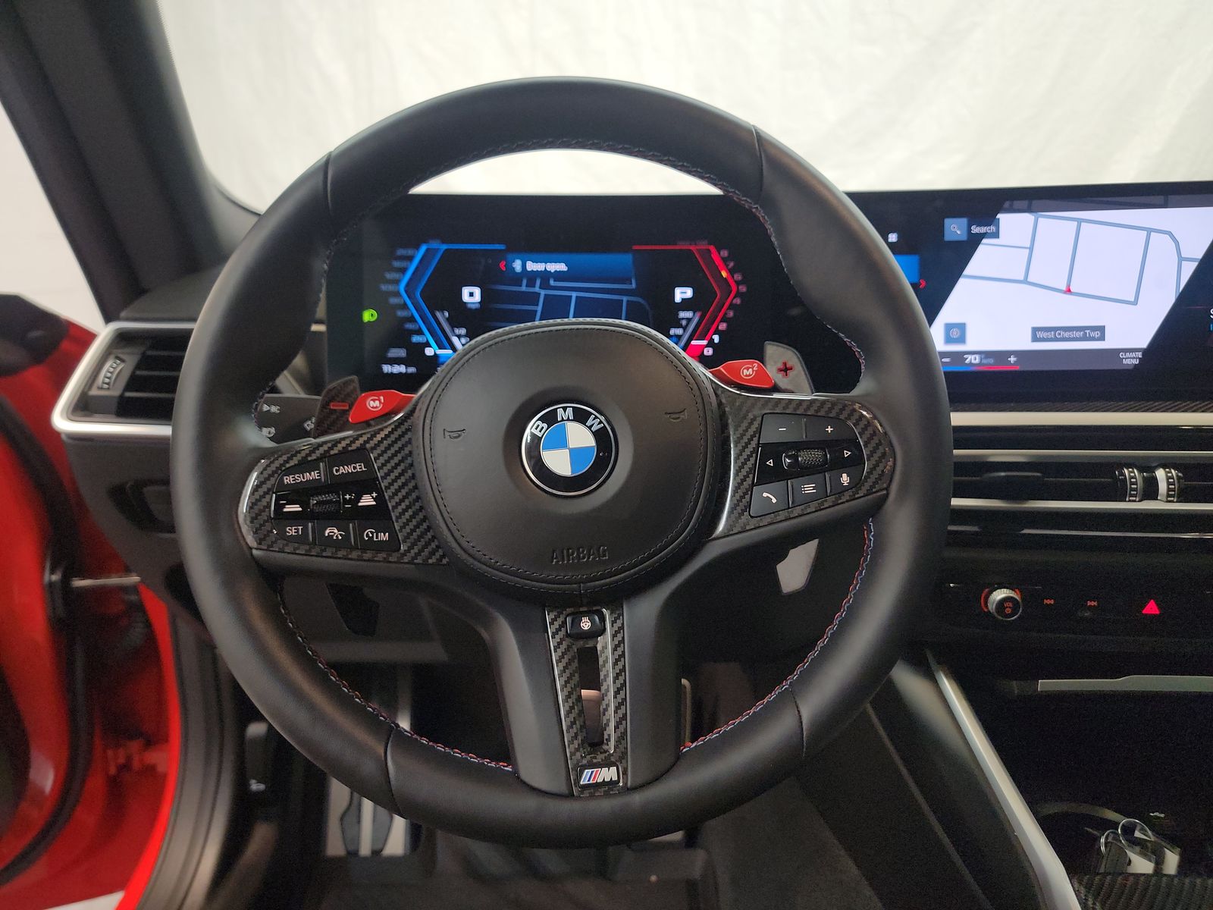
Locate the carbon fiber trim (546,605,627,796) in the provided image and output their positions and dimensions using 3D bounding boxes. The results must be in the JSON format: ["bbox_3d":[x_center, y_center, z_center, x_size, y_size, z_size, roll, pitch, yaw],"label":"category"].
[{"bbox_3d":[-0.007,0.112,0.387,0.035,0.083,0.016,-5,-9,-2],"label":"carbon fiber trim"}]

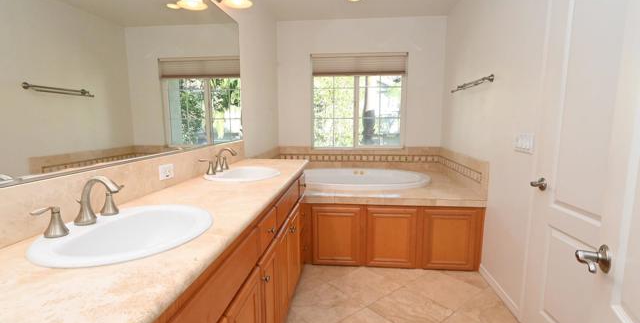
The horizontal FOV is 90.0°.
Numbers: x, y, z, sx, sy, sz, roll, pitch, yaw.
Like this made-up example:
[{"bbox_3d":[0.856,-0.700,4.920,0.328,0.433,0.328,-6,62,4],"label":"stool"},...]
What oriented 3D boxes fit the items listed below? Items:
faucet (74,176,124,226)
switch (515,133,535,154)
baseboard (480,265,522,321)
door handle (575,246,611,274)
[{"bbox_3d":[-0.679,0.115,0.979,0.153,0.146,0.058,1,8,6],"label":"faucet"},{"bbox_3d":[1.255,-0.116,1.964,0.015,0.120,0.212,1,8,6],"label":"switch"},{"bbox_3d":[1.280,0.909,2.312,0.015,0.085,0.630,1,8,6],"label":"baseboard"},{"bbox_3d":[0.693,0.254,0.812,0.064,0.068,0.130,4,8,26],"label":"door handle"}]

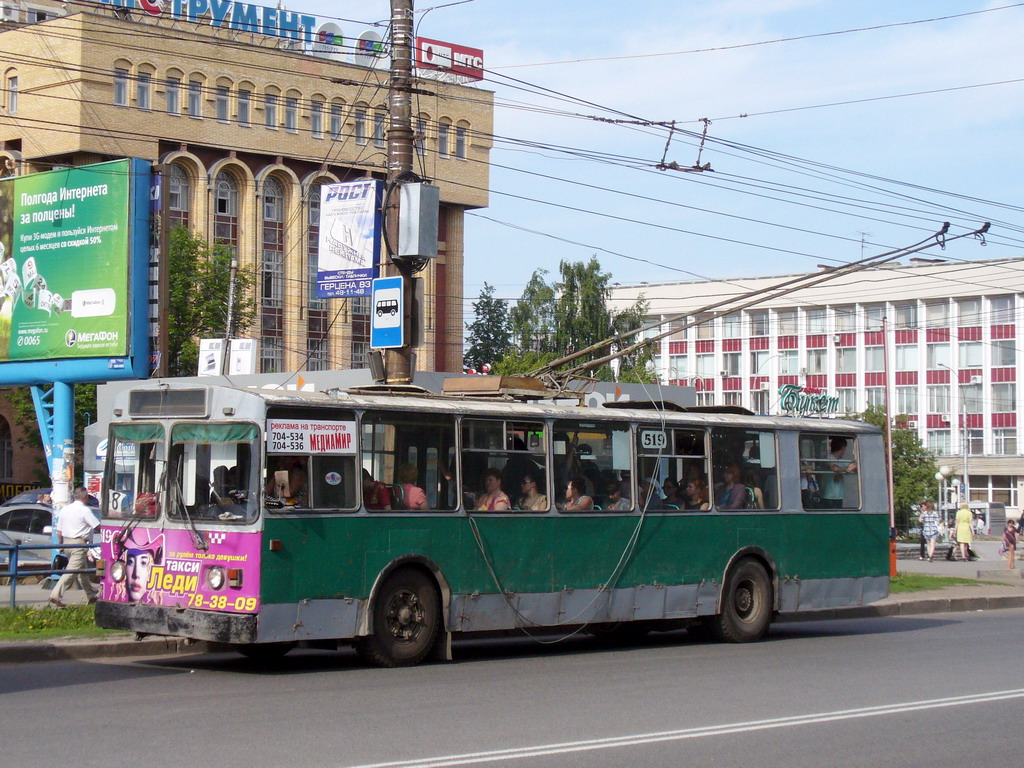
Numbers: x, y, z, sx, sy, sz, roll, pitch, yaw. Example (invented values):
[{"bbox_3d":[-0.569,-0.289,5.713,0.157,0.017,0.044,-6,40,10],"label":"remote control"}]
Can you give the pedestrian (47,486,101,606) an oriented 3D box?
[{"bbox_3d":[-6.138,2.287,24.900,0.620,1.700,0.520,3,-4,-42],"label":"pedestrian"}]

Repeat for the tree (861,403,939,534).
[{"bbox_3d":[13.032,2.975,60.000,3.100,4.600,3.000,0,-3,0],"label":"tree"}]

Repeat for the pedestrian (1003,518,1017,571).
[{"bbox_3d":[12.205,3.934,43.500,0.420,1.220,0.350,0,-3,14],"label":"pedestrian"}]

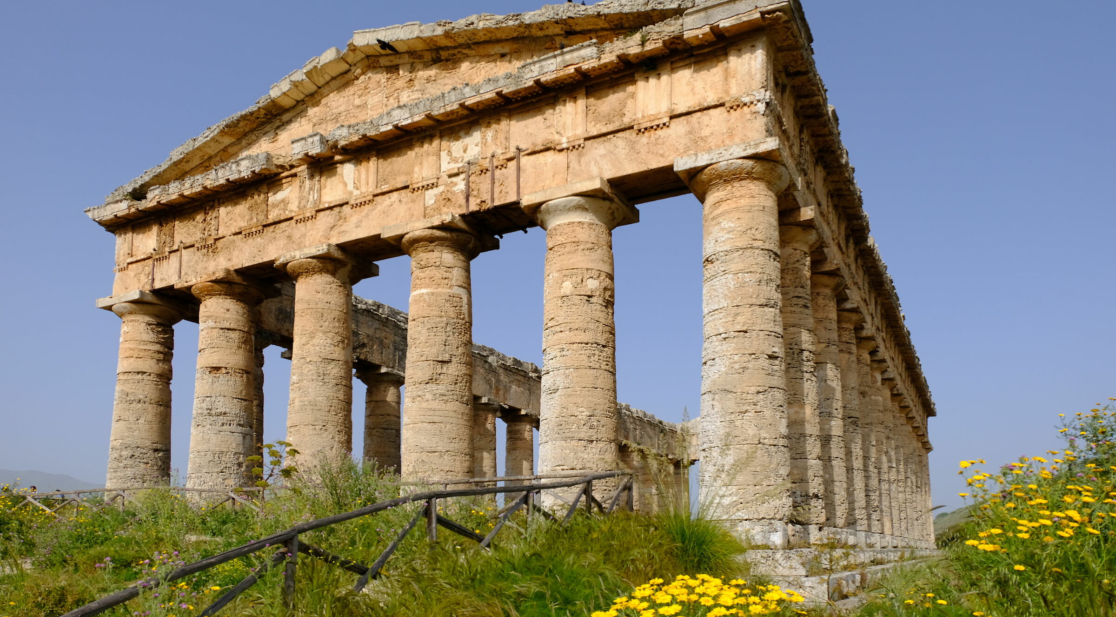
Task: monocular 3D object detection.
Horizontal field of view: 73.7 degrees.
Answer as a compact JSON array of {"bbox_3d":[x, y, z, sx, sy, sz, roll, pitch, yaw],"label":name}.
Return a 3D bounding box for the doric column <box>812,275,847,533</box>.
[{"bbox_3d":[8.586,3.097,25.163,2.250,8.840,2.250,-5,-11,28],"label":"doric column"}]

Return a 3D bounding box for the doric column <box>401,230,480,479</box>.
[{"bbox_3d":[-3.536,2.017,22.100,2.250,8.900,2.250,0,-9,0],"label":"doric column"}]

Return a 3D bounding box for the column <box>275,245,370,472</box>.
[{"bbox_3d":[-7.138,2.173,22.600,2.100,8.400,2.100,-7,-15,27],"label":"column"}]

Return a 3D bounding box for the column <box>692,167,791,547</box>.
[{"bbox_3d":[4.153,0.642,16.600,2.100,8.400,2.100,-7,-15,27],"label":"column"}]

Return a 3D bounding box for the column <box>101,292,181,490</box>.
[{"bbox_3d":[-15.282,3.877,27.422,2.250,8.770,2.250,-5,-11,28],"label":"column"}]

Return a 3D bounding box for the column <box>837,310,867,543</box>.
[{"bbox_3d":[10.502,4.125,27.700,2.100,8.400,2.100,-7,-15,27],"label":"column"}]

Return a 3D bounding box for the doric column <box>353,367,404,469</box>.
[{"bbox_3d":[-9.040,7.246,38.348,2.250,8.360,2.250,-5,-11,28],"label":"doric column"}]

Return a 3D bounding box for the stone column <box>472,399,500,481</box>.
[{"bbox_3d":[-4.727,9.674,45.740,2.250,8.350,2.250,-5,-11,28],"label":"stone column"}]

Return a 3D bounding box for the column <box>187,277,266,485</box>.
[{"bbox_3d":[-11.027,2.769,24.600,2.100,8.400,2.100,-7,-15,27],"label":"column"}]

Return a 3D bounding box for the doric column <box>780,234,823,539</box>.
[{"bbox_3d":[6.254,1.555,20.100,2.100,8.400,2.100,-7,-15,27],"label":"doric column"}]

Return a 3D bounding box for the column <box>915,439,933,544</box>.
[{"bbox_3d":[28.962,14.809,60.284,2.250,8.610,2.250,-5,-11,28],"label":"column"}]

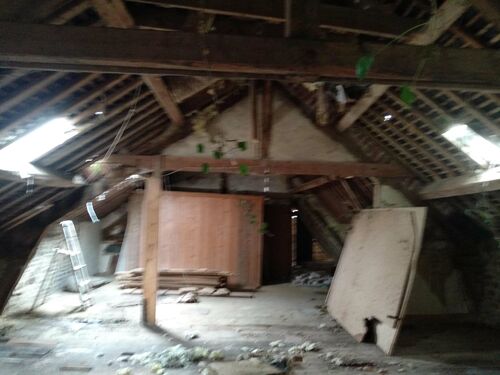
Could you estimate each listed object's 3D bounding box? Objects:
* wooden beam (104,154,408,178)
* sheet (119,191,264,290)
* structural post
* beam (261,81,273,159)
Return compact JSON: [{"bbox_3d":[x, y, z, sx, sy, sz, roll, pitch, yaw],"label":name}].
[{"bbox_3d":[0.141,-0.277,5.267,4.209,0.200,0.180,1,-4,-3],"label":"wooden beam"},{"bbox_3d":[-1.185,1.076,7.806,2.917,1.870,0.070,1,-4,5],"label":"sheet"},{"bbox_3d":[-1.323,0.726,5.113,0.160,2.207,0.170,1,-4,-3],"label":"structural post"},{"bbox_3d":[0.226,-0.997,5.318,0.120,1.176,0.120,1,-4,-3],"label":"beam"}]

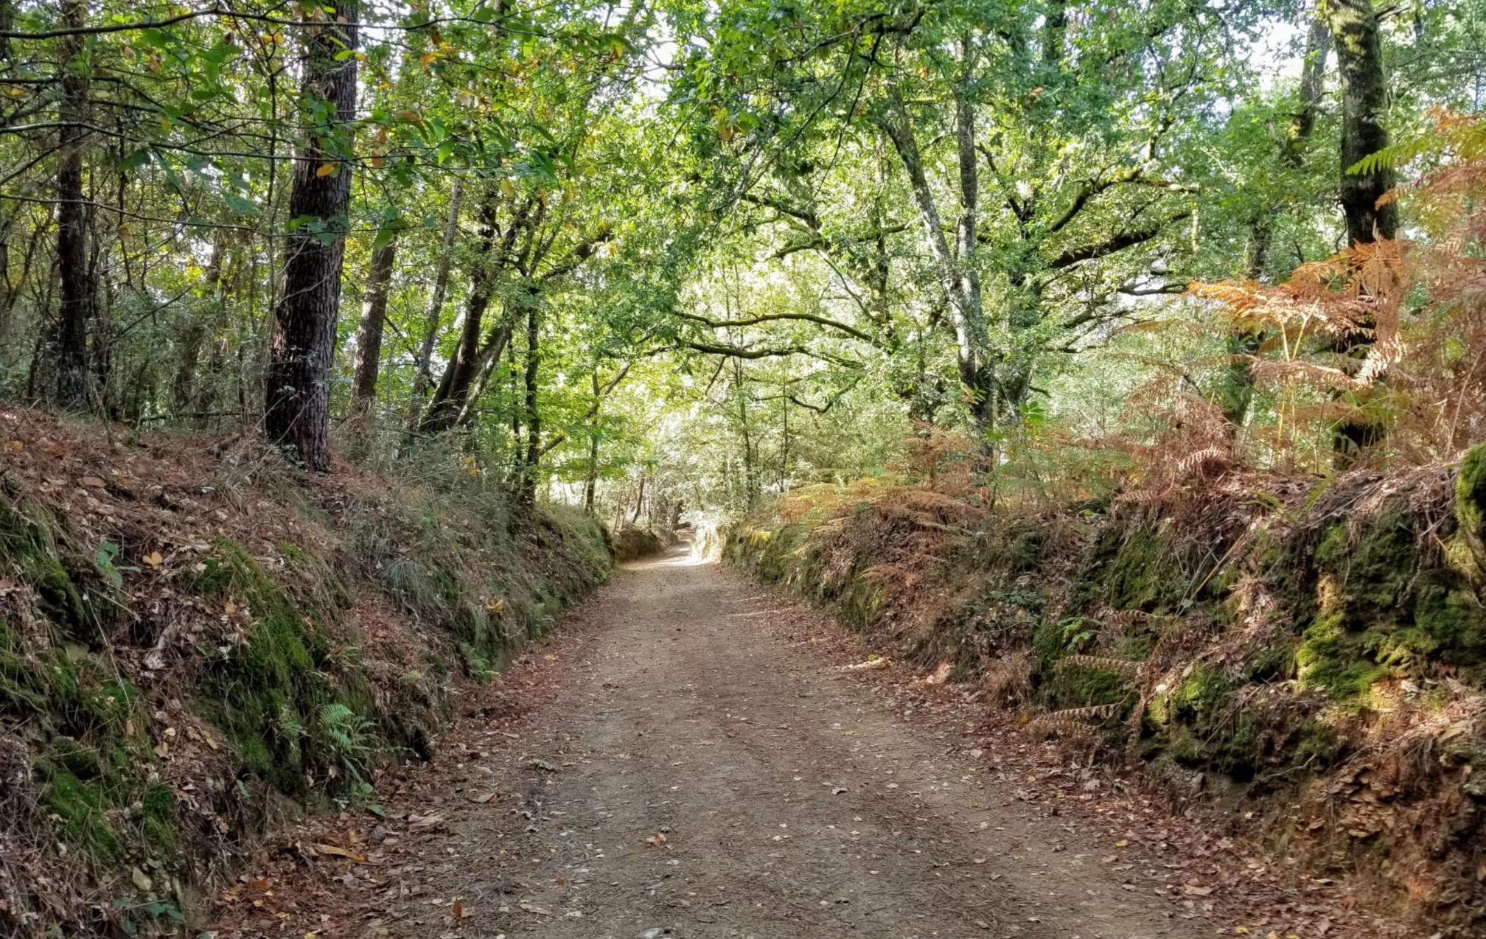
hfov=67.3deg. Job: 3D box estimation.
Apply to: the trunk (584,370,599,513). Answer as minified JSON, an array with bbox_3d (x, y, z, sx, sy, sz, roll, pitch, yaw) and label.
[{"bbox_3d":[-4.210,-0.797,31.079,0.240,3.952,0.220,2,-2,-8],"label":"trunk"}]

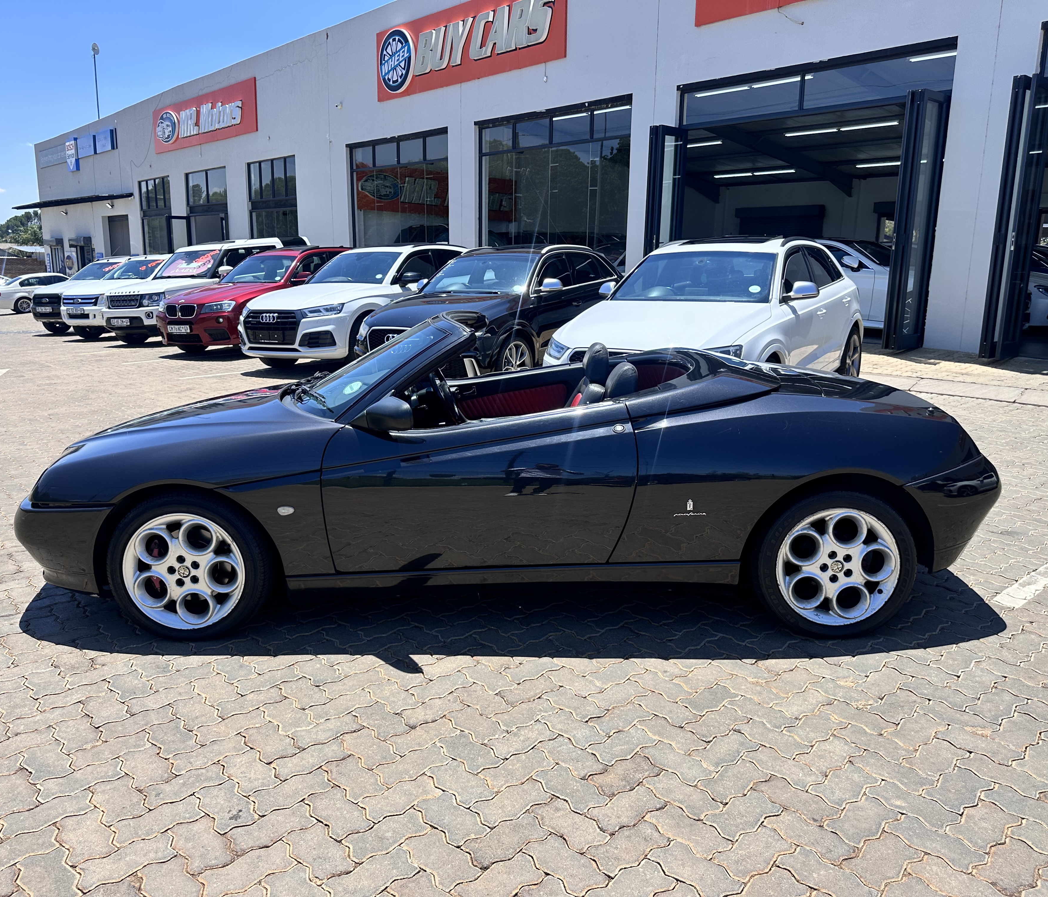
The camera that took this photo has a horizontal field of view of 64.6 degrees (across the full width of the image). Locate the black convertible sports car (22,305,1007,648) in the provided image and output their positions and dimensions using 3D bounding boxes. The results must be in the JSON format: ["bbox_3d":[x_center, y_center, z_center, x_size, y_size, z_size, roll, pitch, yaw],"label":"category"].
[{"bbox_3d":[-0.109,-0.042,3.990,4.285,1.310,1.790,0,12,-2],"label":"black convertible sports car"}]

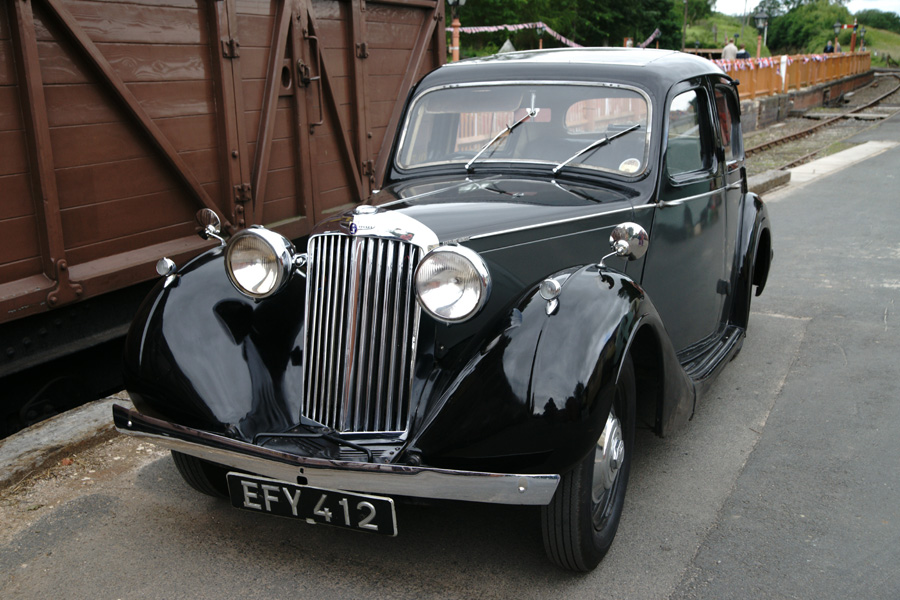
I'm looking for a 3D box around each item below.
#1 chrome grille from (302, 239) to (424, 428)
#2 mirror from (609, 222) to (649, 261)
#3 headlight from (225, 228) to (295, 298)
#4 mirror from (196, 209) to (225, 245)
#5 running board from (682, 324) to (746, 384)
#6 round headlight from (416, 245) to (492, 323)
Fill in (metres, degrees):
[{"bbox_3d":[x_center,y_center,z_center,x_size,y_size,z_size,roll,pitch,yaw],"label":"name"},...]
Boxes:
[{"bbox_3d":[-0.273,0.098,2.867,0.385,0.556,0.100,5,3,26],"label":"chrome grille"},{"bbox_3d":[0.491,-0.160,2.735,0.108,0.108,0.055,5,18,26],"label":"mirror"},{"bbox_3d":[-0.548,-0.123,3.005,0.213,0.213,0.165,5,16,26],"label":"headlight"},{"bbox_3d":[-0.810,-0.254,3.360,0.110,0.112,0.055,5,18,26],"label":"mirror"},{"bbox_3d":[1.025,0.235,4.038,0.185,0.080,0.950,5,14,26],"label":"running board"},{"bbox_3d":[0.028,-0.057,2.722,0.213,0.213,0.165,5,16,26],"label":"round headlight"}]

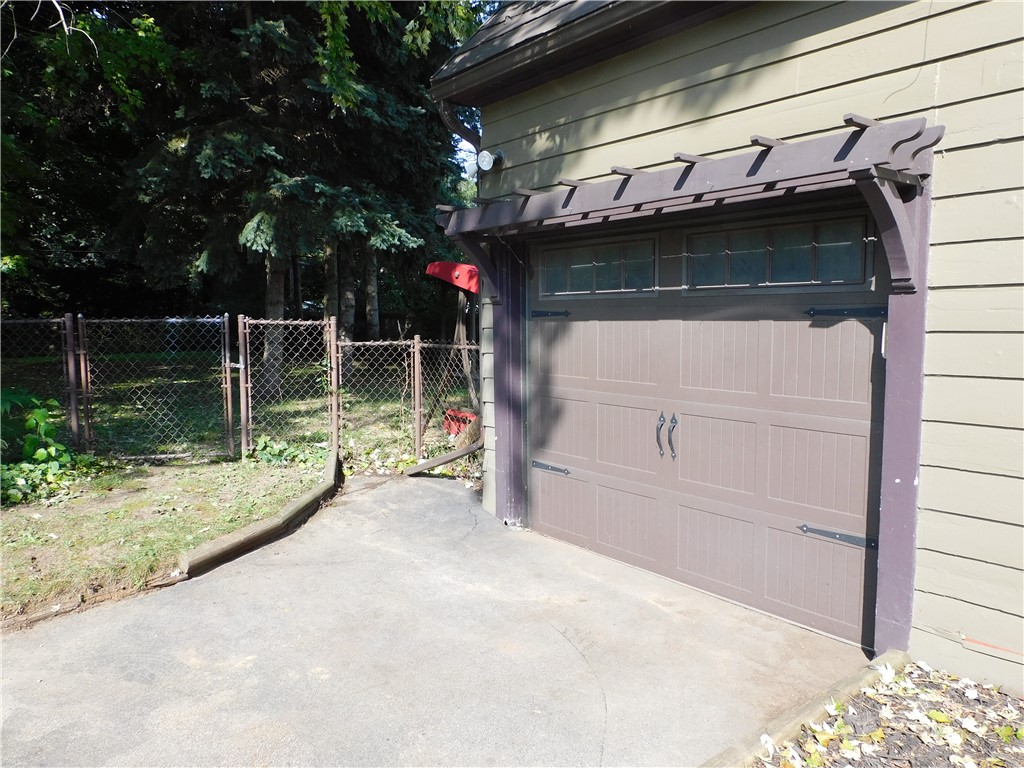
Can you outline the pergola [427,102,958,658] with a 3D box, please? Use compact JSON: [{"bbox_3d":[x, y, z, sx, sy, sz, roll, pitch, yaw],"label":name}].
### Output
[{"bbox_3d":[0.598,0.057,3.843,0.610,2.282,3.049,-5,7,-40],"label":"pergola"}]

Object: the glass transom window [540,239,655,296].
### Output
[{"bbox_3d":[0.519,-0.725,4.495,0.040,0.306,0.965,-5,7,-40],"label":"glass transom window"}]

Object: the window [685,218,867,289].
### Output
[{"bbox_3d":[1.289,-0.640,3.578,0.040,0.306,0.970,-5,7,-40],"label":"window"}]

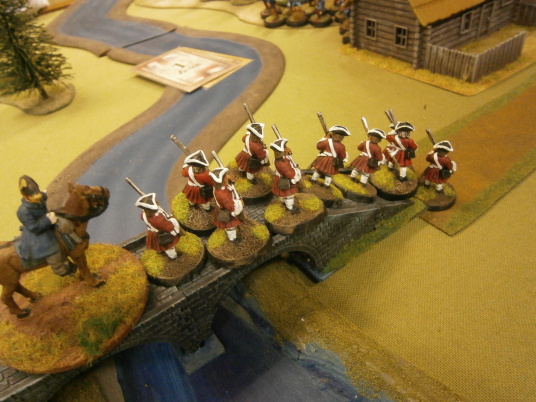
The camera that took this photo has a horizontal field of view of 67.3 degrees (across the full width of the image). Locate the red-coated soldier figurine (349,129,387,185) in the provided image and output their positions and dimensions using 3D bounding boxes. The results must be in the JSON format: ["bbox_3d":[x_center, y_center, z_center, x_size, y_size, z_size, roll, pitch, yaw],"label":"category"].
[{"bbox_3d":[0.051,-0.023,0.210,0.013,0.032,0.014,31,33,31],"label":"red-coated soldier figurine"}]

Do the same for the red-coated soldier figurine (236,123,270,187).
[{"bbox_3d":[-0.007,-0.021,0.177,0.013,0.032,0.014,34,49,27],"label":"red-coated soldier figurine"}]

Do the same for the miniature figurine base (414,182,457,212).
[{"bbox_3d":[0.105,-0.003,0.252,0.025,0.005,0.025,-7,40,6],"label":"miniature figurine base"}]

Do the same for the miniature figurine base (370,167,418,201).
[{"bbox_3d":[0.068,-0.011,0.216,0.025,0.005,0.025,-6,44,6],"label":"miniature figurine base"}]

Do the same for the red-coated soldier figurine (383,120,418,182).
[{"bbox_3d":[0.068,-0.028,0.209,0.017,0.032,0.015,21,51,28],"label":"red-coated soldier figurine"}]

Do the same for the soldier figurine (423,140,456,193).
[{"bbox_3d":[0.105,-0.021,0.246,0.015,0.032,0.017,-35,45,-29],"label":"soldier figurine"}]

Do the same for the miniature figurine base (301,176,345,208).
[{"bbox_3d":[0.024,-0.005,0.191,0.025,0.005,0.025,-9,37,-42],"label":"miniature figurine base"}]

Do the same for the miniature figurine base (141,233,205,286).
[{"bbox_3d":[-0.037,0.022,0.160,0.025,0.005,0.025,-4,43,4],"label":"miniature figurine base"}]

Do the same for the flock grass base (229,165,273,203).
[{"bbox_3d":[-0.009,-0.009,0.189,0.025,0.005,0.025,0,45,0],"label":"flock grass base"}]

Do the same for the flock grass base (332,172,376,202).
[{"bbox_3d":[0.046,-0.007,0.216,0.025,0.005,0.025,-12,38,-38],"label":"flock grass base"}]

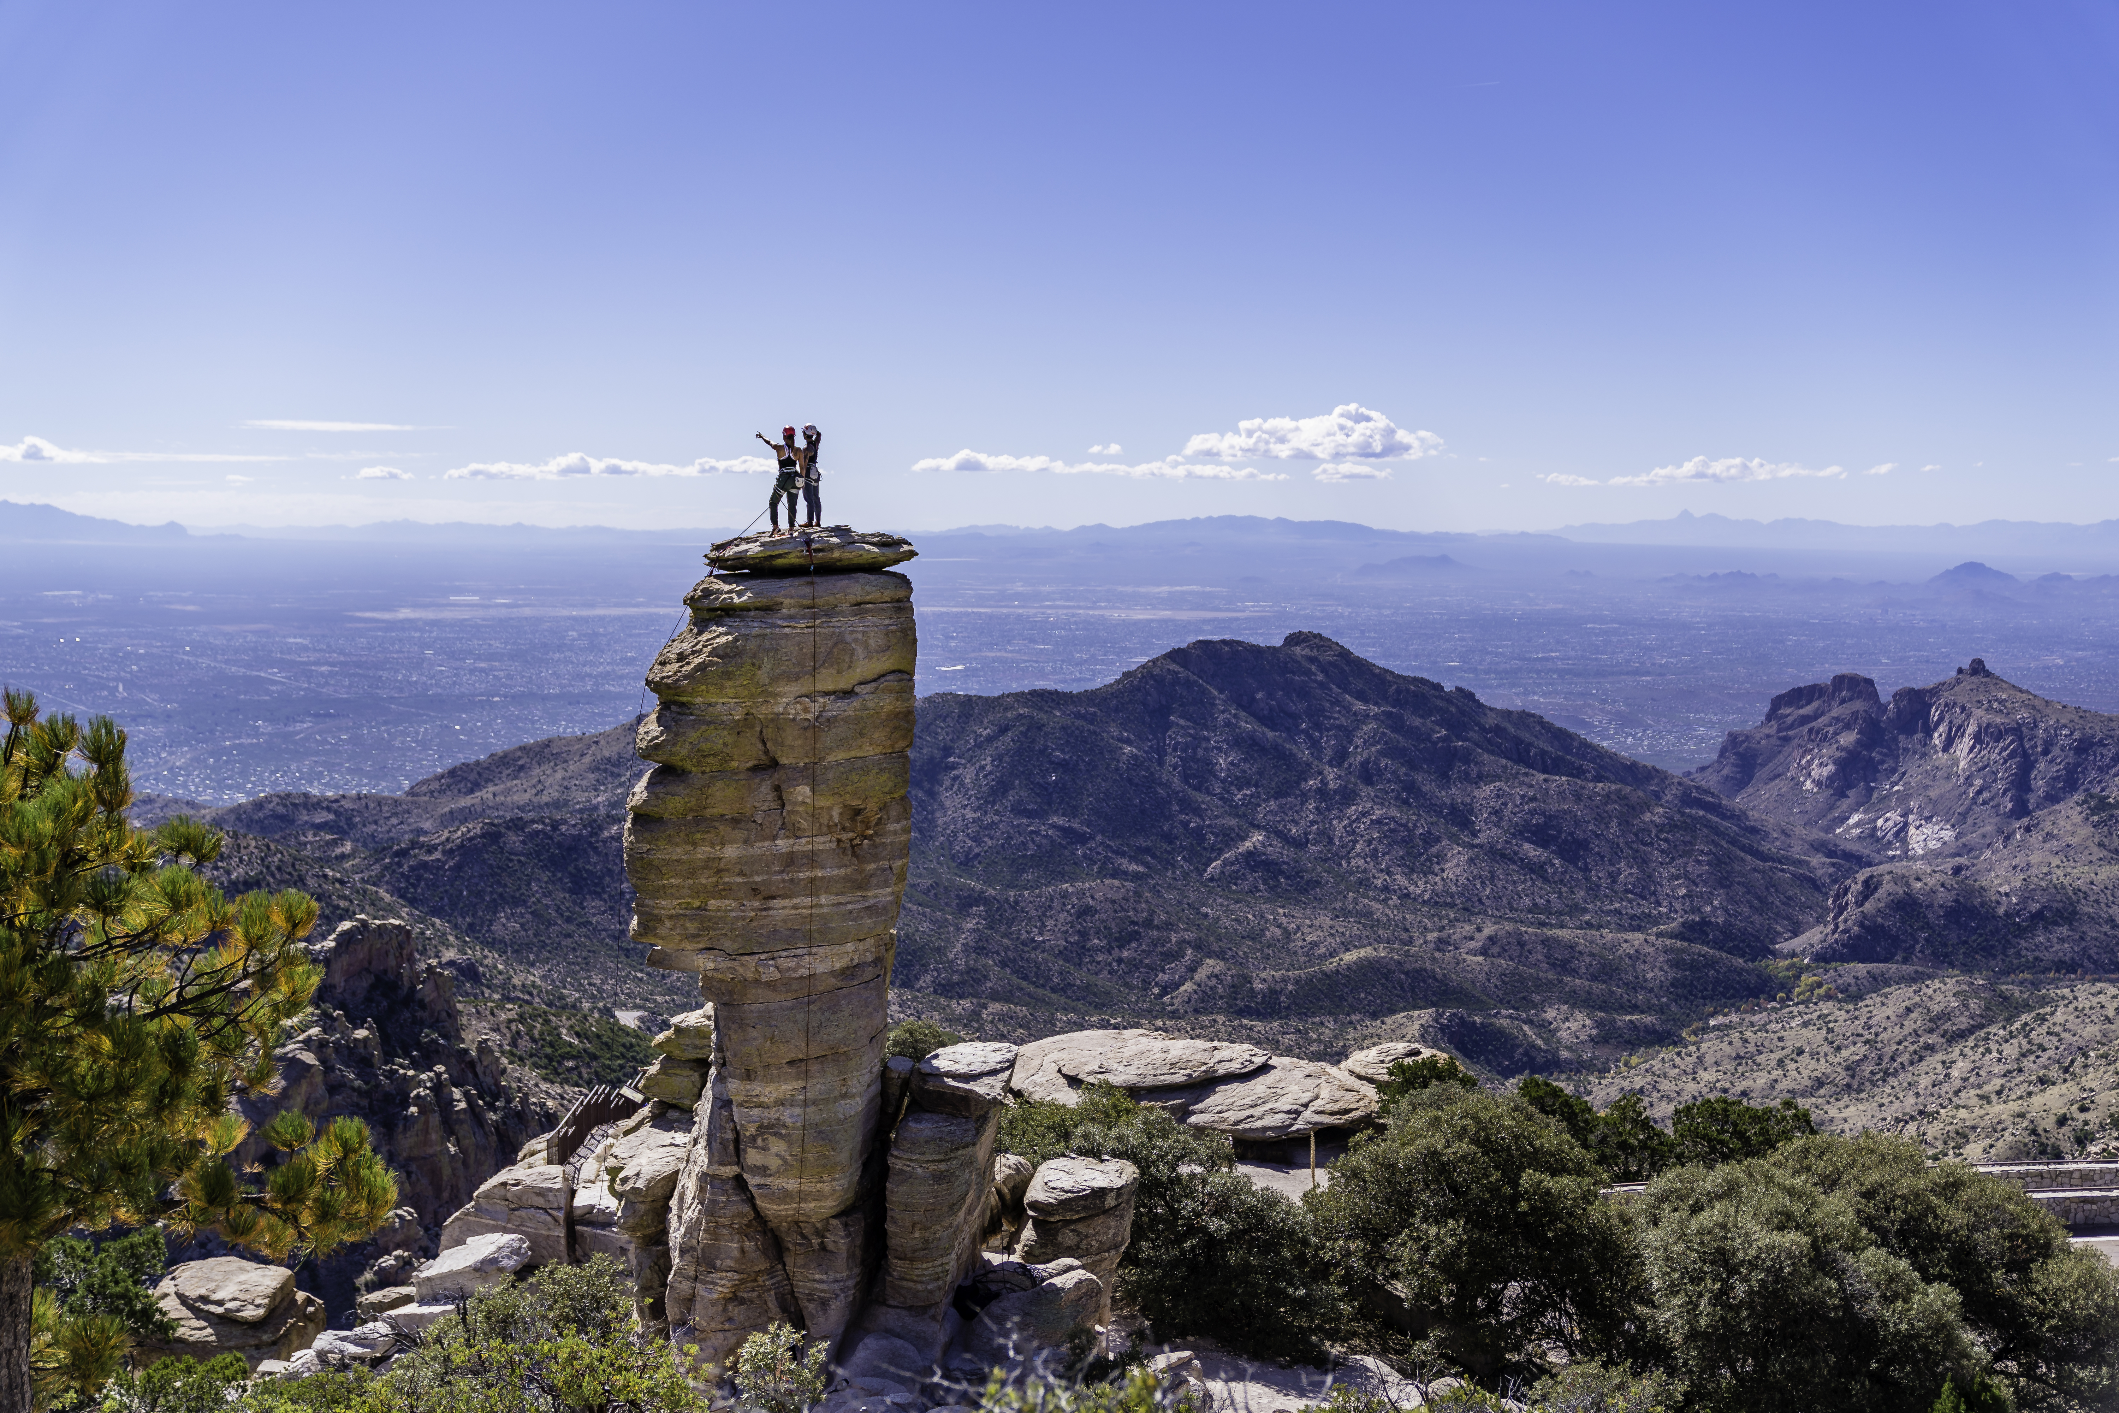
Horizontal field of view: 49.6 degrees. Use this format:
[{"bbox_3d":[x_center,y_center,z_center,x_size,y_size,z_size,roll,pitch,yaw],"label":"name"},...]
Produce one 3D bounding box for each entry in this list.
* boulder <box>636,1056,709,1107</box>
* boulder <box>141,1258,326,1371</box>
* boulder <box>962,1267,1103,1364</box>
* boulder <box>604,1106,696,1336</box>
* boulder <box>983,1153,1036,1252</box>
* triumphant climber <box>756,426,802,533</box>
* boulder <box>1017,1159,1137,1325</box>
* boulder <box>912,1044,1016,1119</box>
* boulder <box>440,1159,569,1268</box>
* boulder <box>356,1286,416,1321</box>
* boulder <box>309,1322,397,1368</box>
[{"bbox_3d":[-7.100,6.953,42.500,1.300,0.800,1.200,0,5,0],"label":"boulder"},{"bbox_3d":[-13.632,10.033,38.000,2.900,1.400,2.200,0,5,0],"label":"boulder"},{"bbox_3d":[-0.399,9.370,35.400,2.100,1.200,1.500,0,5,0],"label":"boulder"},{"bbox_3d":[-6.717,8.424,37.800,1.600,3.400,2.000,0,5,0],"label":"boulder"},{"bbox_3d":[-0.968,8.849,41.000,1.050,1.450,1.100,0,5,0],"label":"boulder"},{"bbox_3d":[-4.377,-3.534,35.800,0.720,1.680,0.500,-1,5,-15],"label":"triumphant climber"},{"bbox_3d":[0.302,9.150,39.000,1.950,2.500,1.800,-1,5,-10],"label":"boulder"},{"bbox_3d":[-1.500,6.007,37.000,1.650,0.800,1.700,0,5,0],"label":"boulder"},{"bbox_3d":[-10.816,9.910,45.000,2.500,1.600,2.200,0,5,0],"label":"boulder"},{"bbox_3d":[-13.037,11.570,44.500,1.250,0.520,0.950,0,5,0],"label":"boulder"},{"bbox_3d":[-12.892,11.676,42.000,1.500,0.600,1.000,0,5,0],"label":"boulder"}]

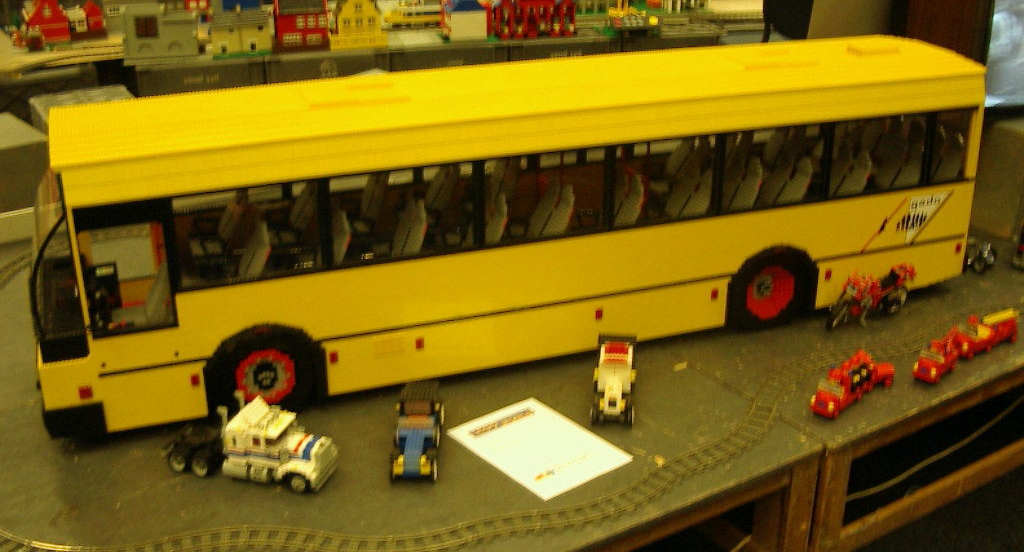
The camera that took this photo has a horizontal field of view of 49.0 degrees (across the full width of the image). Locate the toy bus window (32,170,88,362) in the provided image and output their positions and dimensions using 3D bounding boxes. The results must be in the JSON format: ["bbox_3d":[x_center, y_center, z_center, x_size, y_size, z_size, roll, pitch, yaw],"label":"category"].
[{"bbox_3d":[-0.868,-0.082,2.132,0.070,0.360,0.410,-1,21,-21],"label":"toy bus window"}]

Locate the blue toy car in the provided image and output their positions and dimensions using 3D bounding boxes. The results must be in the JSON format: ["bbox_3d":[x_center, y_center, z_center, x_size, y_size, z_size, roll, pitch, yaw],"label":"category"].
[{"bbox_3d":[-0.173,0.284,2.044,0.083,0.094,0.228,-1,22,0],"label":"blue toy car"}]

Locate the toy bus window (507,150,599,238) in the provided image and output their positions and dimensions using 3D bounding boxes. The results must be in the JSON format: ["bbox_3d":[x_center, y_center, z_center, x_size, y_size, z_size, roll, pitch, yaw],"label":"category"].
[{"bbox_3d":[0.073,-0.161,2.220,0.230,0.175,0.015,-9,23,-18],"label":"toy bus window"}]

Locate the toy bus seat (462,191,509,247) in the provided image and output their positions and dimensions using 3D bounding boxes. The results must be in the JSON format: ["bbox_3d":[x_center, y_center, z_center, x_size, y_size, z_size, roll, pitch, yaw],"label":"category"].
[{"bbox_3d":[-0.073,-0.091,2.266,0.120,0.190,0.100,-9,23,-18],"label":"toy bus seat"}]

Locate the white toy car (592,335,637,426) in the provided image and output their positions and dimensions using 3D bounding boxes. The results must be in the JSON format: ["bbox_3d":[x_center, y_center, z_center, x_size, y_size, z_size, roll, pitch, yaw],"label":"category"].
[{"bbox_3d":[0.203,0.207,2.213,0.084,0.117,0.168,2,23,6],"label":"white toy car"}]

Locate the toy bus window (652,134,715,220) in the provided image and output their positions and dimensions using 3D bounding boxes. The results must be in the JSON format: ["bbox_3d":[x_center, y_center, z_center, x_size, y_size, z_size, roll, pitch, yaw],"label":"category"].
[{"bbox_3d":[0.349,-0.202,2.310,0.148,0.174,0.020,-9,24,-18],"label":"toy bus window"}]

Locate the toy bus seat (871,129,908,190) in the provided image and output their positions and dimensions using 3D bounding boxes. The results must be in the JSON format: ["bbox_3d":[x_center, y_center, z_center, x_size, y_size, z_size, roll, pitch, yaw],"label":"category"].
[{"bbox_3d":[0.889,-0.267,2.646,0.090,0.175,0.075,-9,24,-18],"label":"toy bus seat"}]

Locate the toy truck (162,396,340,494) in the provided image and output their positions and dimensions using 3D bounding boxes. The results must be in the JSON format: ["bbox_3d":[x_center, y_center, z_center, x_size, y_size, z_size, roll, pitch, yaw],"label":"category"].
[{"bbox_3d":[-0.473,0.281,2.005,0.308,0.146,0.096,6,24,15],"label":"toy truck"}]

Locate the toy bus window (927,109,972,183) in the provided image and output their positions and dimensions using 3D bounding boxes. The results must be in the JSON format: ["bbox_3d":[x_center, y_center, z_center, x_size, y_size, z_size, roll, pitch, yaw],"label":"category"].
[{"bbox_3d":[0.984,-0.294,2.540,0.120,0.174,0.020,-9,24,-18],"label":"toy bus window"}]

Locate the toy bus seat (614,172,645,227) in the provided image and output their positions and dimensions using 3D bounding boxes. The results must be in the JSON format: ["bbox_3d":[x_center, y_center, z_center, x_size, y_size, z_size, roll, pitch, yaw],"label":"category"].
[{"bbox_3d":[0.205,-0.131,2.354,0.120,0.190,0.098,-9,23,-18],"label":"toy bus seat"}]

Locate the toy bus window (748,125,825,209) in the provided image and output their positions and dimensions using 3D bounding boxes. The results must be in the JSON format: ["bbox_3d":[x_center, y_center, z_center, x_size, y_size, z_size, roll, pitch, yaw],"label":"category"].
[{"bbox_3d":[0.582,-0.236,2.391,0.195,0.174,0.020,-9,24,-18],"label":"toy bus window"}]

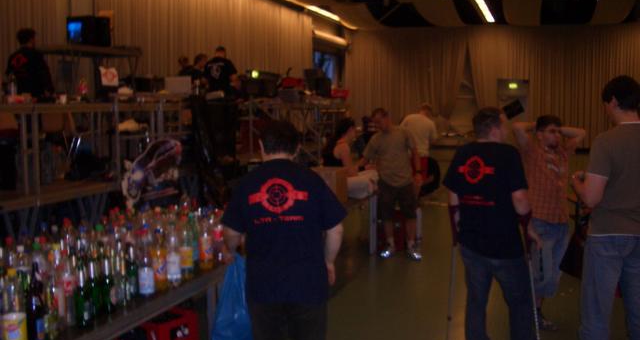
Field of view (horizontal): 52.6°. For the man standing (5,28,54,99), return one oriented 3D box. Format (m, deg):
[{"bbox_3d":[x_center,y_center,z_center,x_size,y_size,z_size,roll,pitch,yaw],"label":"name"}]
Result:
[{"bbox_3d":[-3.227,-0.702,7.230,0.520,1.720,0.380,0,5,6],"label":"man standing"}]

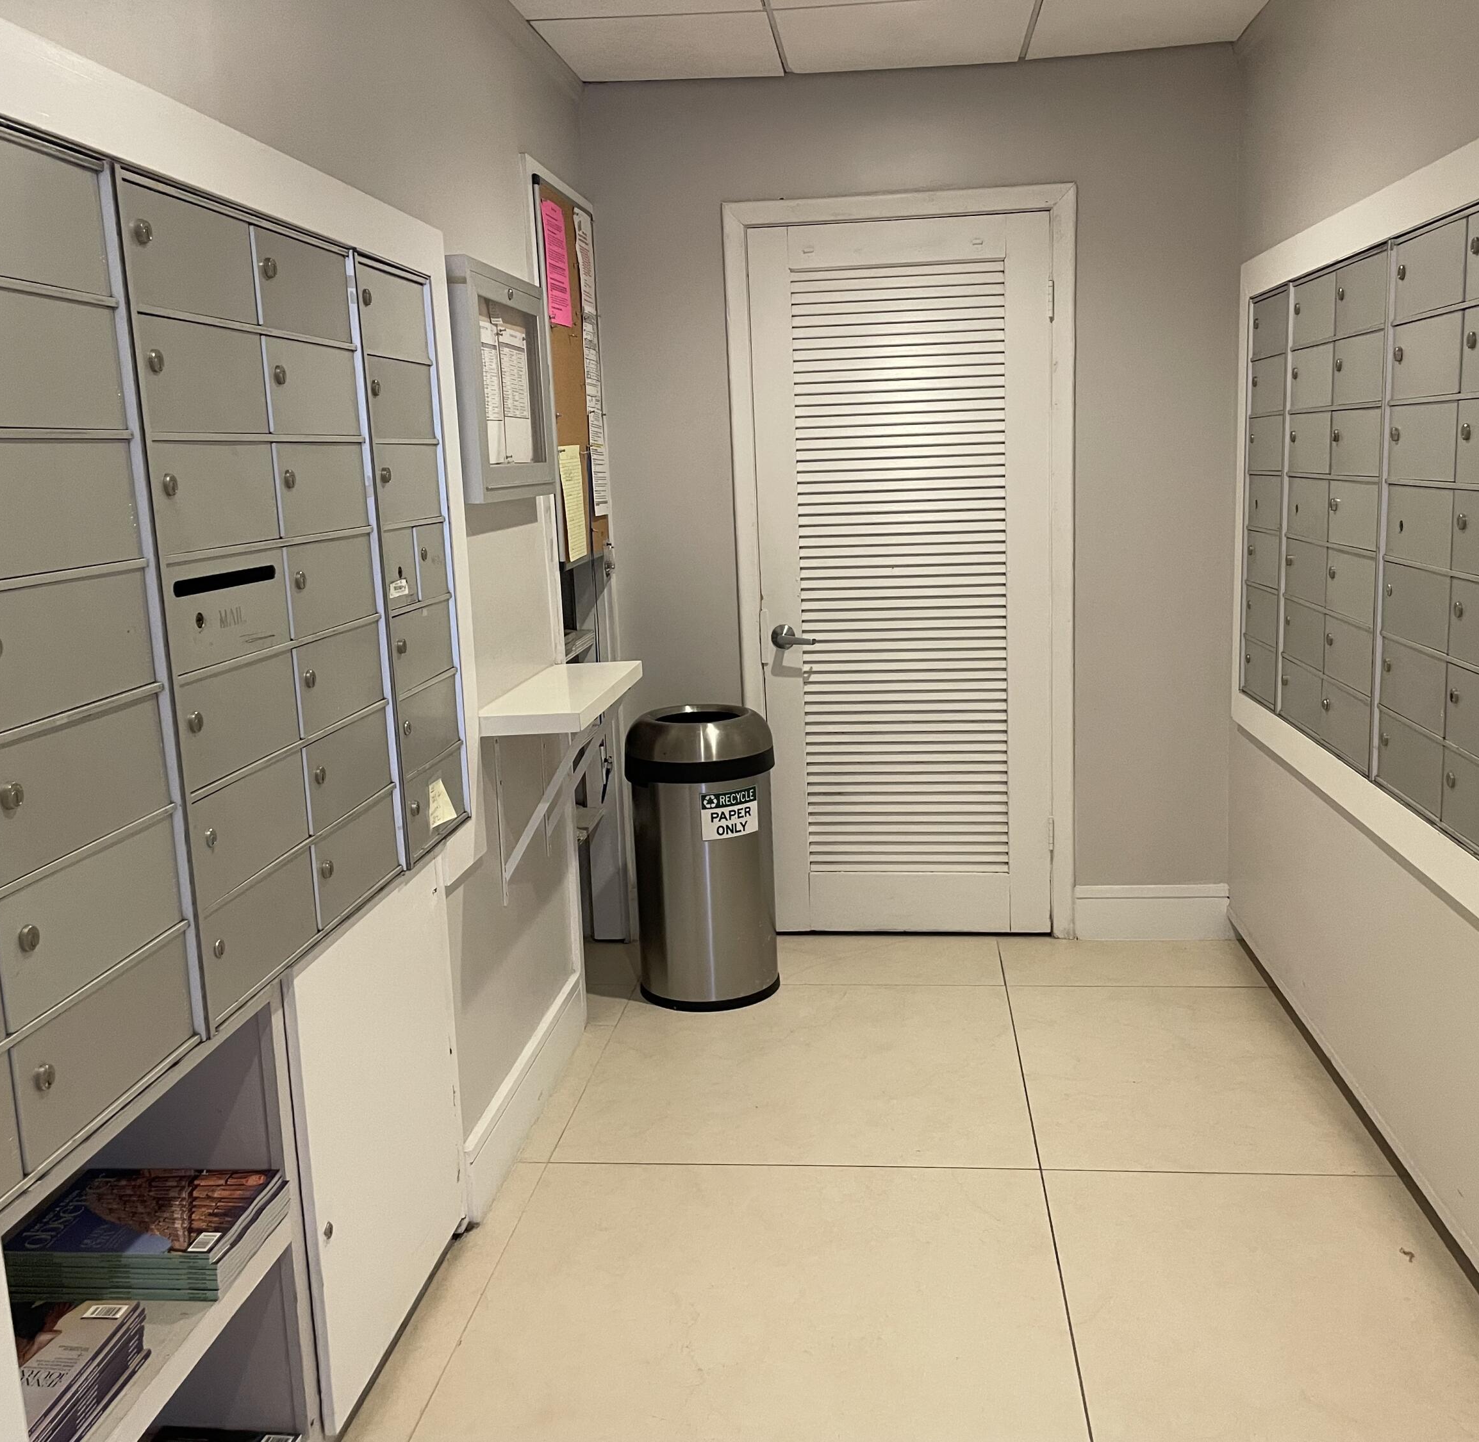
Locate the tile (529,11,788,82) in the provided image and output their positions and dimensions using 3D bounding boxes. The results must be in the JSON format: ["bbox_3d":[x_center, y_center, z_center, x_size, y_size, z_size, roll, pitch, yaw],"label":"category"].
[{"bbox_3d":[-0.180,-1.701,3.628,0.555,0.025,0.599,-1,10,7],"label":"tile"}]

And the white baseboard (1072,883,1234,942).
[{"bbox_3d":[1.195,0.560,4.192,0.427,0.167,0.025,-1,10,7],"label":"white baseboard"}]

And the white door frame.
[{"bbox_3d":[0.474,-0.389,4.121,0.949,2.119,0.080,-1,10,7],"label":"white door frame"}]

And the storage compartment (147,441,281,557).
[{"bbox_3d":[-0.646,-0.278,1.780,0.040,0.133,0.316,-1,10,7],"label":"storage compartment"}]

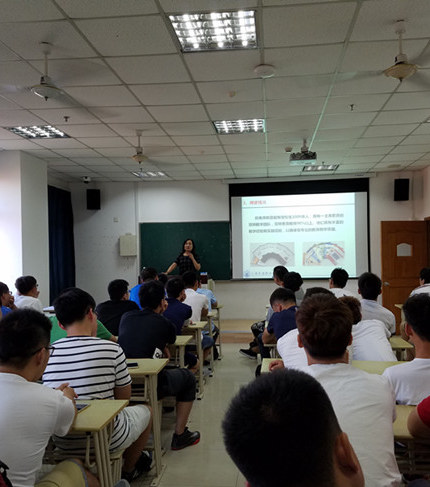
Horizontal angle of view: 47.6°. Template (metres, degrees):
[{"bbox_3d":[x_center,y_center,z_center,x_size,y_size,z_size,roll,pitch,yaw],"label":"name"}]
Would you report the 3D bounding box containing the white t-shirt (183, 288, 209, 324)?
[{"bbox_3d":[-0.309,0.802,5.690,0.459,0.592,0.326,-1,-2,12],"label":"white t-shirt"}]

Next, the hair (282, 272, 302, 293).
[{"bbox_3d":[0.824,0.400,5.149,0.200,0.200,0.210,0,-2,-1],"label":"hair"}]

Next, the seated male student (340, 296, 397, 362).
[{"bbox_3d":[1.034,0.922,3.427,0.500,1.080,0.850,0,-2,-1],"label":"seated male student"}]

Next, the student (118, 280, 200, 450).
[{"bbox_3d":[-0.445,0.920,3.915,0.571,1.265,0.755,-1,-2,13],"label":"student"}]

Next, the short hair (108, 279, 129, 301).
[{"bbox_3d":[-0.954,0.442,4.851,0.168,0.204,0.194,-2,-2,39],"label":"short hair"}]

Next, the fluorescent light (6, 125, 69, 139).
[{"bbox_3d":[-2.091,-1.349,5.917,0.590,0.080,0.590,-1,-1,7],"label":"fluorescent light"}]

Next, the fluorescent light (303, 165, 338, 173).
[{"bbox_3d":[1.869,-1.347,8.568,0.603,0.080,0.603,-1,-2,7],"label":"fluorescent light"}]

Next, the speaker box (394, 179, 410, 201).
[{"bbox_3d":[3.458,-0.984,9.009,0.242,0.389,0.232,-1,-2,15],"label":"speaker box"}]

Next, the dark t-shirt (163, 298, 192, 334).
[{"bbox_3d":[-0.389,0.753,4.339,0.440,0.560,0.340,-1,-2,12],"label":"dark t-shirt"}]

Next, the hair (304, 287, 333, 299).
[{"bbox_3d":[0.583,0.338,2.696,0.178,0.184,0.204,-1,-2,7],"label":"hair"}]

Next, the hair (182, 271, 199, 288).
[{"bbox_3d":[-0.255,0.381,5.179,0.175,0.190,0.200,-1,-2,22],"label":"hair"}]

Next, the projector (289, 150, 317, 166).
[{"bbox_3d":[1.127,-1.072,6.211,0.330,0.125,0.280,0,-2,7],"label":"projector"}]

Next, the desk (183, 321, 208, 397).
[{"bbox_3d":[-0.685,1.258,5.322,1.180,0.740,0.460,-1,-1,7],"label":"desk"}]

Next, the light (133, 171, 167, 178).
[{"bbox_3d":[-1.171,-1.281,8.928,0.603,0.080,0.603,-1,-2,7],"label":"light"}]

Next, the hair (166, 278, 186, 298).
[{"bbox_3d":[-0.384,0.449,4.870,0.180,0.200,0.210,-2,-1,32],"label":"hair"}]

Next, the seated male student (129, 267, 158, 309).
[{"bbox_3d":[-0.738,0.973,5.938,0.500,1.330,0.720,-1,-1,15],"label":"seated male student"}]

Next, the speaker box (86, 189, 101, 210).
[{"bbox_3d":[-2.373,-0.858,9.549,0.250,0.410,0.230,0,-2,-5],"label":"speaker box"}]

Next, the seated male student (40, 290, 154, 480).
[{"bbox_3d":[-0.654,0.844,2.716,0.550,1.210,0.830,-1,-2,12],"label":"seated male student"}]

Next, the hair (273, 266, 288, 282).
[{"bbox_3d":[0.785,0.369,5.721,0.175,0.200,0.205,0,-1,-23],"label":"hair"}]

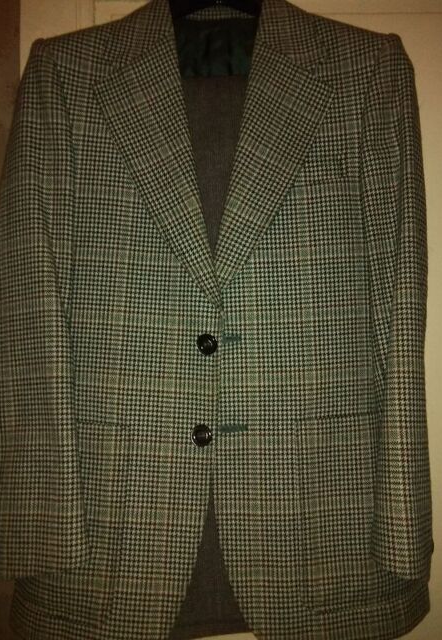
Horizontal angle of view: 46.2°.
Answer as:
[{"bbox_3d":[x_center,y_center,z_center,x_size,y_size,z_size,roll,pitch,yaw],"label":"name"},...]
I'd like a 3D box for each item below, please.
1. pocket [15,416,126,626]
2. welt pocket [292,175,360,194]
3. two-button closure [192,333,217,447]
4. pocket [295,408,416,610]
[{"bbox_3d":[-0.182,0.238,0.625,0.143,0.220,0.025,3,1,19],"label":"pocket"},{"bbox_3d":[0.124,-0.161,0.615,0.082,0.021,0.012,0,0,-9],"label":"welt pocket"},{"bbox_3d":[-0.019,0.080,0.603,0.025,0.130,0.013,2,0,0],"label":"two-button closure"},{"bbox_3d":[0.164,0.223,0.625,0.147,0.217,0.025,-2,0,-17],"label":"pocket"}]

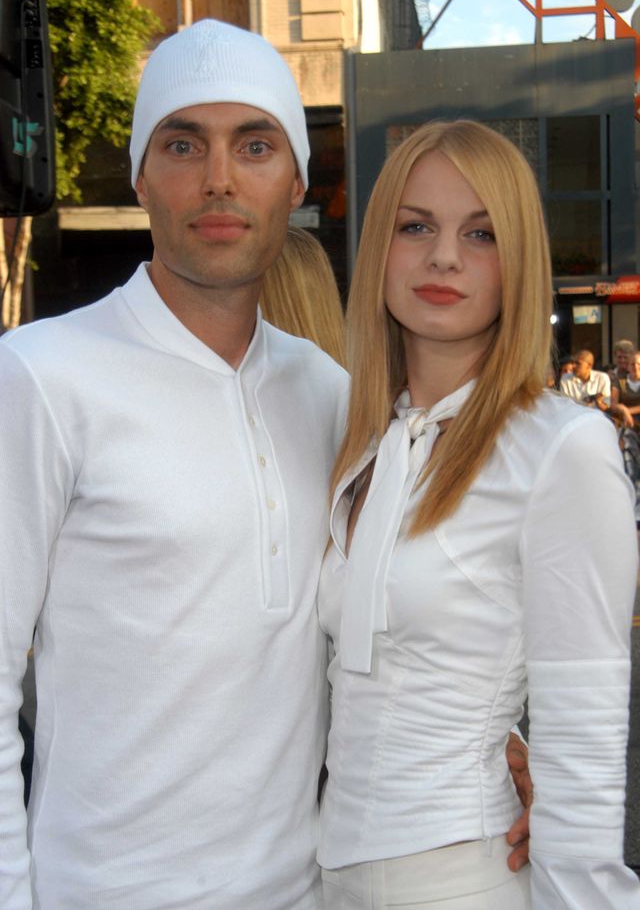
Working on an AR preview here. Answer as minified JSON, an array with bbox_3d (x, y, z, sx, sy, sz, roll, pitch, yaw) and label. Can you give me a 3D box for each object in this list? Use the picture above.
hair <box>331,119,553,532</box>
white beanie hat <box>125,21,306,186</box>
[{"bbox_3d":[0.122,-0.135,1.545,0.215,0.410,0.235,3,2,11],"label":"hair"},{"bbox_3d":[-0.095,-0.322,1.430,0.168,0.175,0.212,0,2,-3],"label":"white beanie hat"}]

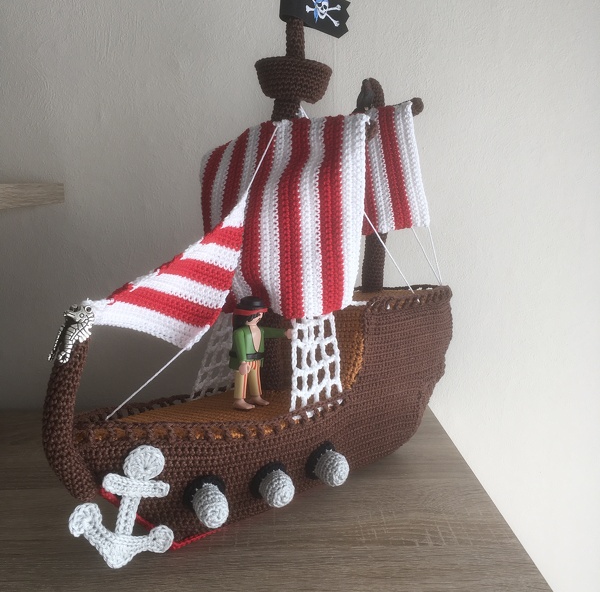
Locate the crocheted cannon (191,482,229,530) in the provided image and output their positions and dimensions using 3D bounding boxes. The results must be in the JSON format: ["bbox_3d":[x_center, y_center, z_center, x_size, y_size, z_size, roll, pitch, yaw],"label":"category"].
[{"bbox_3d":[-0.053,0.124,0.396,0.020,0.020,0.024,-4,17,-19],"label":"crocheted cannon"}]

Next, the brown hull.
[{"bbox_3d":[-0.014,0.066,0.469,0.335,0.150,0.085,-9,13,-40],"label":"brown hull"}]

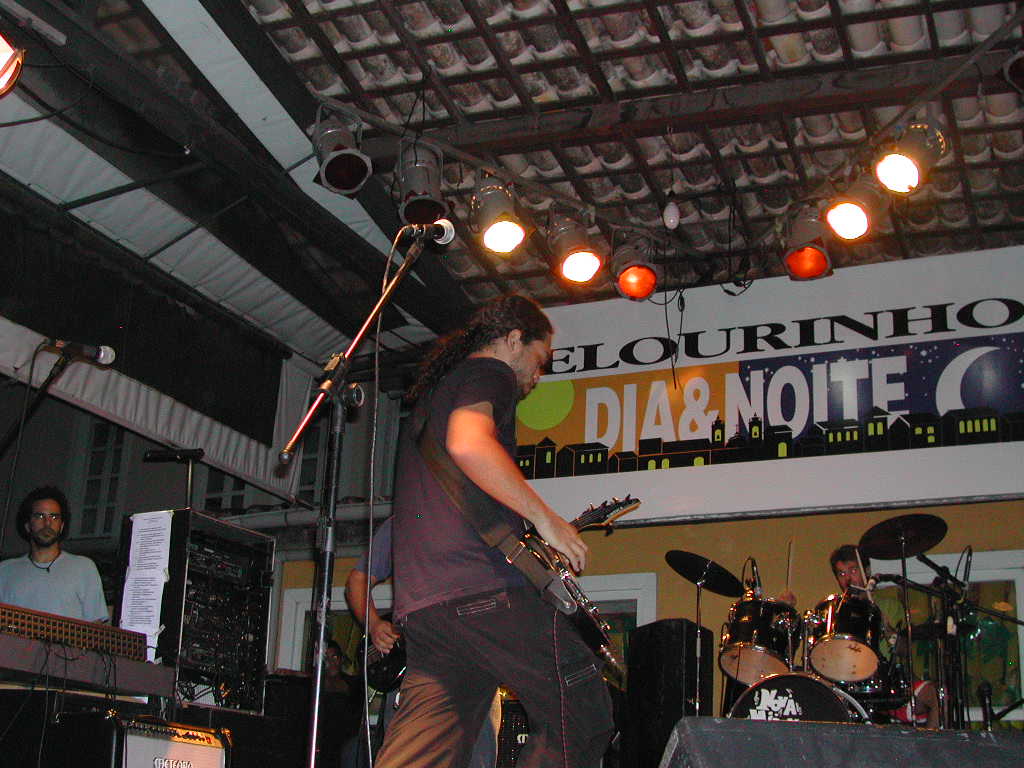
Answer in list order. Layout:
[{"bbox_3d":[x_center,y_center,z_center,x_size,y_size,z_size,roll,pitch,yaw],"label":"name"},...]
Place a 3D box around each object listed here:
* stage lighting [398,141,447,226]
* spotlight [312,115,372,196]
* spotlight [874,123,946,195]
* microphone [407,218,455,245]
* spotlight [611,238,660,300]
[{"bbox_3d":[-0.419,-0.935,5.887,0.255,0.370,0.255,4,-33,-13],"label":"stage lighting"},{"bbox_3d":[-0.779,-1.056,5.671,0.255,0.370,0.255,7,-53,-23],"label":"spotlight"},{"bbox_3d":[1.797,-1.026,5.604,0.255,0.255,0.370,-11,27,45],"label":"spotlight"},{"bbox_3d":[-0.165,-0.303,2.471,0.052,0.052,0.165,-5,4,25],"label":"microphone"},{"bbox_3d":[0.659,-0.632,6.737,0.255,0.370,0.255,2,-56,-4],"label":"spotlight"}]

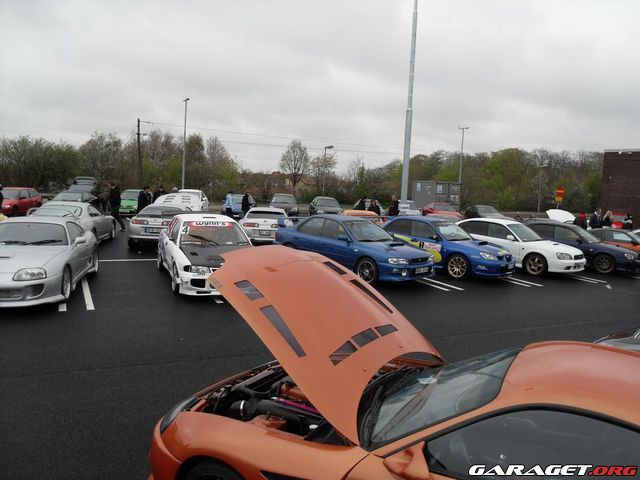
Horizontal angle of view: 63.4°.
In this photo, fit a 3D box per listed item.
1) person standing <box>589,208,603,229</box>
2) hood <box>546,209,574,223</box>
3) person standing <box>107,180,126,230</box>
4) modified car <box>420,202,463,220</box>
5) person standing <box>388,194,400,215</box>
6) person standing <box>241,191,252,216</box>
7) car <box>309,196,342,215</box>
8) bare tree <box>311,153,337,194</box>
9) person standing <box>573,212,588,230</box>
[{"bbox_3d":[12.355,-0.430,22.911,0.500,1.780,0.350,0,7,-30],"label":"person standing"},{"bbox_3d":[11.682,-1.028,24.875,1.400,0.750,0.850,2,6,-10],"label":"hood"},{"bbox_3d":[-7.634,-1.309,19.300,0.550,1.810,0.500,3,6,-5],"label":"person standing"},{"bbox_3d":[8.427,-1.799,36.432,1.720,1.360,4.250,2,6,-12],"label":"modified car"},{"bbox_3d":[4.032,-1.341,27.411,0.500,1.780,0.350,6,7,30],"label":"person standing"},{"bbox_3d":[-3.786,-1.689,26.914,0.350,1.720,0.500,8,7,40],"label":"person standing"},{"bbox_3d":[0.359,-2.010,33.842,1.700,1.420,4.300,2,6,-9],"label":"car"},{"bbox_3d":[0.184,-5.477,47.270,2.500,4.880,2.500,3,6,0],"label":"bare tree"},{"bbox_3d":[10.170,-0.263,20.390,0.450,1.620,0.500,2,6,-10],"label":"person standing"}]

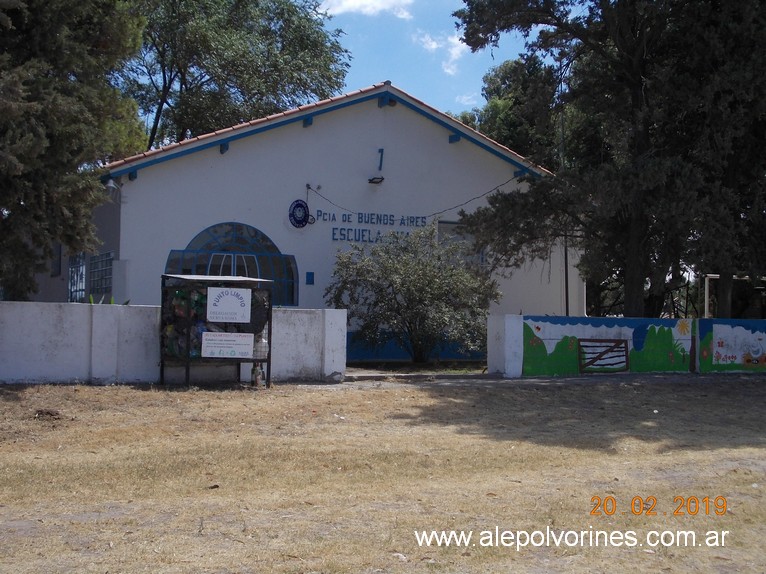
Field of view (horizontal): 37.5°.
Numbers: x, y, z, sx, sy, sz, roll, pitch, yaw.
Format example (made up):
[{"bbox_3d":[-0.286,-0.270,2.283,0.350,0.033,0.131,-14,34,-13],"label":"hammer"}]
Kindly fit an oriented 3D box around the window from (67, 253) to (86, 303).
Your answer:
[{"bbox_3d":[-5.950,-0.071,21.916,0.120,1.100,1.280,2,-3,-30],"label":"window"}]

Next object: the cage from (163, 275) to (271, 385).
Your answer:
[{"bbox_3d":[-2.179,0.548,14.720,1.140,1.450,1.000,2,-3,-30],"label":"cage"}]

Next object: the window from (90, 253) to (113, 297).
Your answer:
[{"bbox_3d":[-5.091,-0.205,20.410,0.120,0.740,1.560,2,-3,-30],"label":"window"}]

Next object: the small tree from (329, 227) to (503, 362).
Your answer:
[{"bbox_3d":[0.503,0.110,19.699,2.950,2.400,2.800,0,-3,0],"label":"small tree"}]

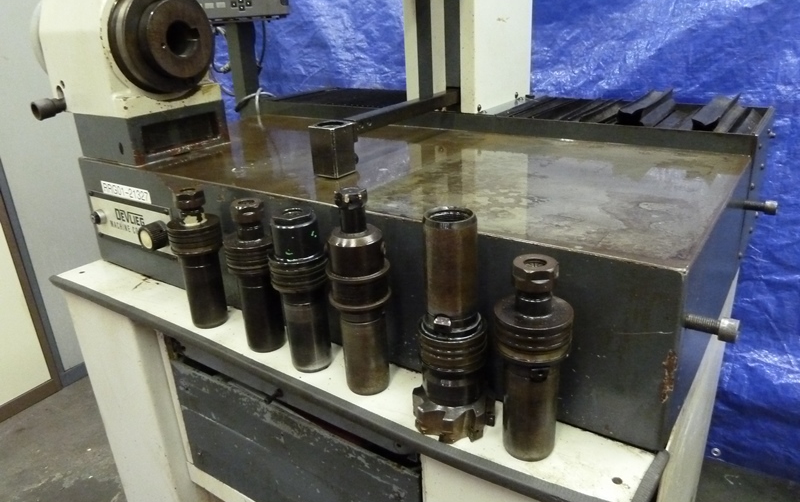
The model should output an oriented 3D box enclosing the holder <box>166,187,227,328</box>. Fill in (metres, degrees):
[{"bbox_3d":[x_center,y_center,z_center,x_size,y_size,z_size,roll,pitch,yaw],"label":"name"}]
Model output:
[{"bbox_3d":[-0.332,0.014,0.959,0.084,0.231,0.084,12,27,33],"label":"holder"}]

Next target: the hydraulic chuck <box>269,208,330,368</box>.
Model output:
[{"bbox_3d":[-0.139,0.059,0.822,0.083,0.232,0.083,-3,22,1],"label":"hydraulic chuck"}]

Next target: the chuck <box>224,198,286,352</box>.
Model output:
[{"bbox_3d":[-0.217,0.040,0.879,0.085,0.233,0.085,12,27,33],"label":"chuck"}]

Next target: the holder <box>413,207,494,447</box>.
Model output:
[{"bbox_3d":[0.062,0.085,0.686,0.103,0.267,0.103,-3,22,1],"label":"holder"}]

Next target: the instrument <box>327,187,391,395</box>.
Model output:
[{"bbox_3d":[-0.052,0.056,0.757,0.083,0.278,0.083,-3,22,1],"label":"instrument"}]

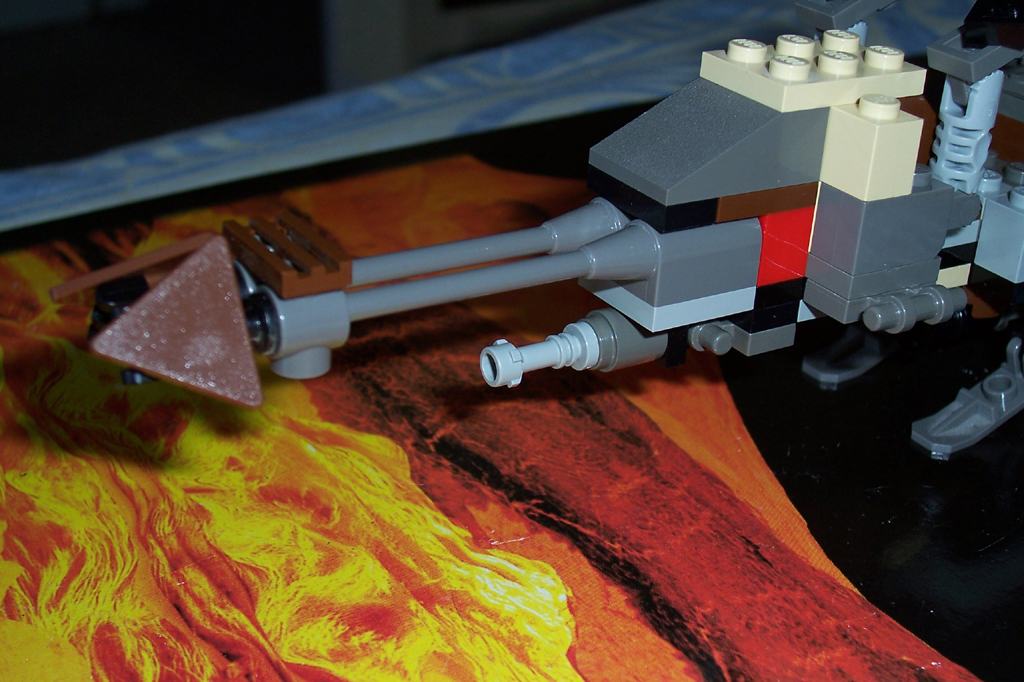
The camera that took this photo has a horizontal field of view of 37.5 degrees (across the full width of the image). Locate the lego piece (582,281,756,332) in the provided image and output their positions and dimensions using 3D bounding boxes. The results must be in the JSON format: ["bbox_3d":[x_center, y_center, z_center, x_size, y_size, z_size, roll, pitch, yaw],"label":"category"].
[{"bbox_3d":[0.020,-0.007,0.192,0.016,0.003,0.016,-12,29,-30],"label":"lego piece"}]

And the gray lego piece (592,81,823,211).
[{"bbox_3d":[0.024,-0.026,0.186,0.024,0.010,0.016,-12,30,-31],"label":"gray lego piece"}]

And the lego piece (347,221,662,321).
[{"bbox_3d":[-0.002,-0.007,0.172,0.040,0.008,0.008,-12,29,-30],"label":"lego piece"}]

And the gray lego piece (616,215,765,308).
[{"bbox_3d":[0.020,-0.013,0.189,0.016,0.010,0.016,-12,29,-30],"label":"gray lego piece"}]

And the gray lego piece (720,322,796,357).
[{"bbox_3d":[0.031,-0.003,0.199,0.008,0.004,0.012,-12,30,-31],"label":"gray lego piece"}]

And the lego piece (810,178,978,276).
[{"bbox_3d":[0.050,-0.017,0.193,0.024,0.011,0.008,-12,30,-31],"label":"lego piece"}]

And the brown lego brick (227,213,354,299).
[{"bbox_3d":[-0.024,-0.009,0.160,0.008,0.003,0.016,-12,29,-30],"label":"brown lego brick"}]

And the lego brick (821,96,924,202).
[{"bbox_3d":[0.044,-0.024,0.184,0.008,0.011,0.008,-12,29,-30],"label":"lego brick"}]

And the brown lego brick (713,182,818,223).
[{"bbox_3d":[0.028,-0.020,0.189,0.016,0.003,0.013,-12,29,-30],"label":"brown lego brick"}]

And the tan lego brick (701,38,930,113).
[{"bbox_3d":[0.038,-0.035,0.191,0.024,0.005,0.016,-12,30,-31],"label":"tan lego brick"}]

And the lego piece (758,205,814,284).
[{"bbox_3d":[0.031,-0.014,0.194,0.008,0.010,0.013,-12,29,-30],"label":"lego piece"}]

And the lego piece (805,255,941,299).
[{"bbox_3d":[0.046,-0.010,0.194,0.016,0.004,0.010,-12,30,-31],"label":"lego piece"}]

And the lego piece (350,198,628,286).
[{"bbox_3d":[-0.006,-0.010,0.178,0.040,0.008,0.008,-12,30,-31],"label":"lego piece"}]

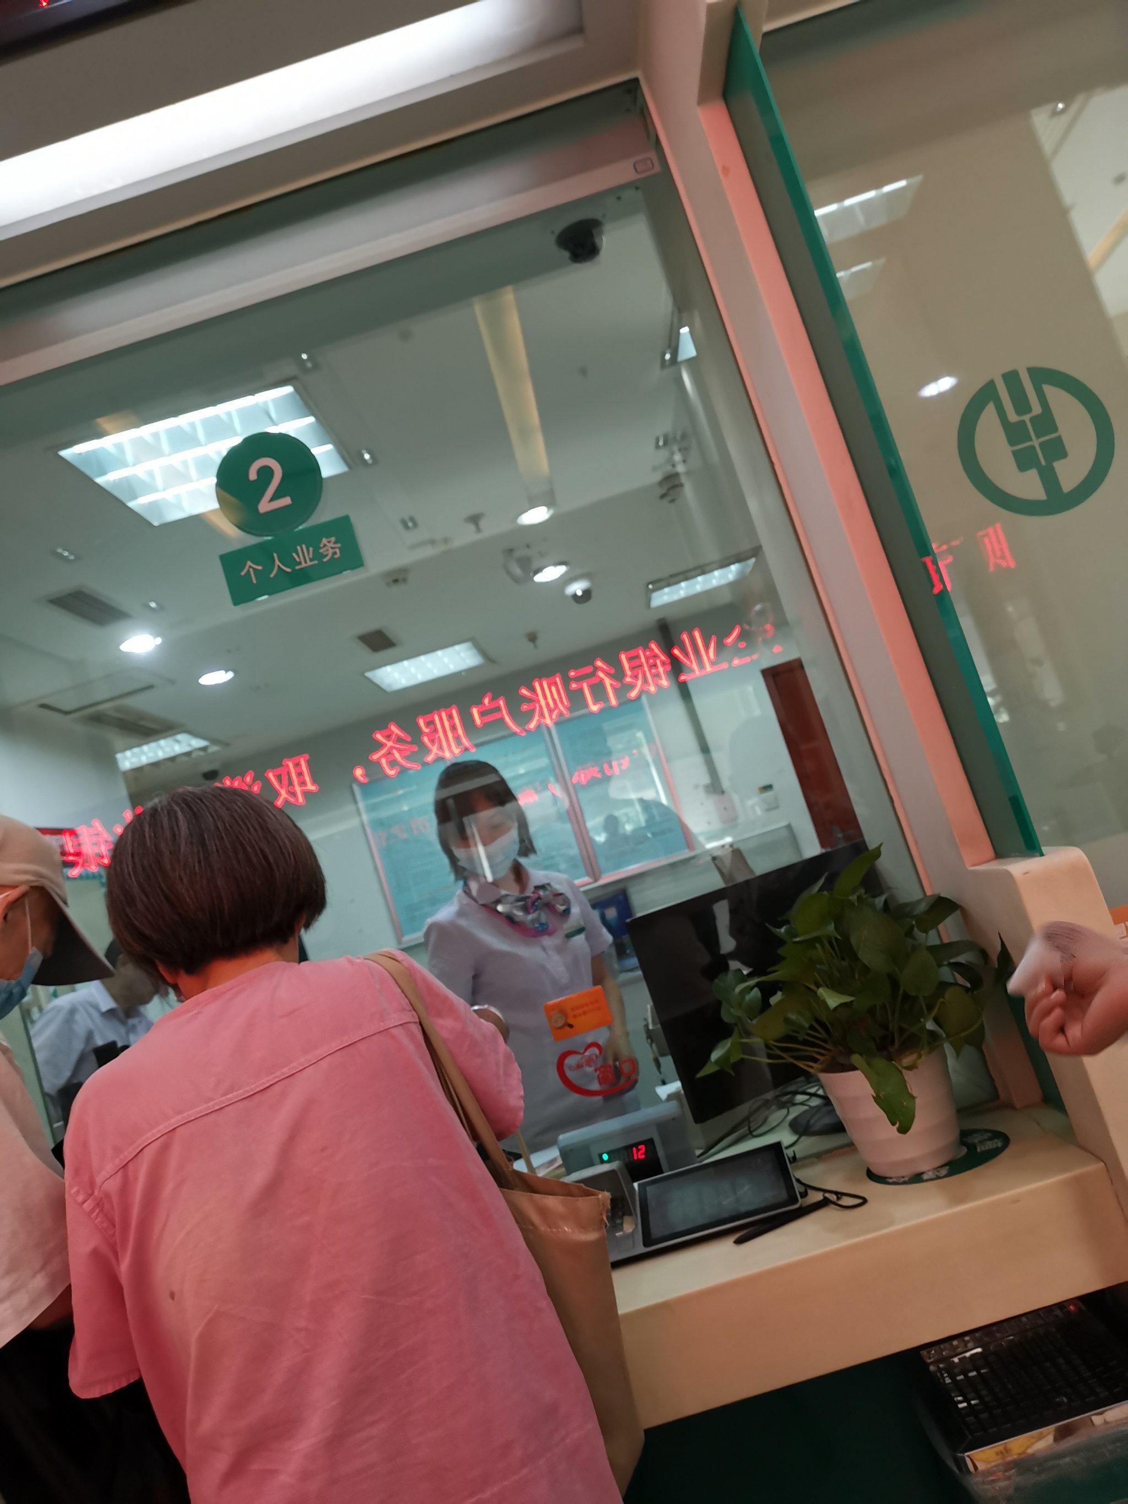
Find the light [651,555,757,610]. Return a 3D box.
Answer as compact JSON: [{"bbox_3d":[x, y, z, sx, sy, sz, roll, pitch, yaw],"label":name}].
[{"bbox_3d":[0.725,-0.930,6.279,0.600,0.060,0.600,-17,-7,1],"label":"light"}]

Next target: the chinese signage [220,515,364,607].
[{"bbox_3d":[-0.416,-0.293,1.800,0.208,0.084,0.010,-17,-7,1],"label":"chinese signage"}]

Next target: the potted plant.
[{"bbox_3d":[0.382,0.347,1.512,0.420,0.410,0.350,-17,-7,1],"label":"potted plant"}]

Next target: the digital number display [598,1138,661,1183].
[{"bbox_3d":[0.103,0.627,1.788,0.088,0.055,0.020,-17,-7,1],"label":"digital number display"}]

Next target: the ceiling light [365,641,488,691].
[{"bbox_3d":[-0.740,-0.473,6.321,0.600,0.060,0.600,-17,-7,1],"label":"ceiling light"}]

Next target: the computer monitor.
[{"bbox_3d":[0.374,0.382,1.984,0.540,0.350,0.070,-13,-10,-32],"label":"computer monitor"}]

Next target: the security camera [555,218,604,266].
[{"bbox_3d":[0.034,-1.094,2.519,0.110,0.080,0.110,-17,-7,1],"label":"security camera"}]

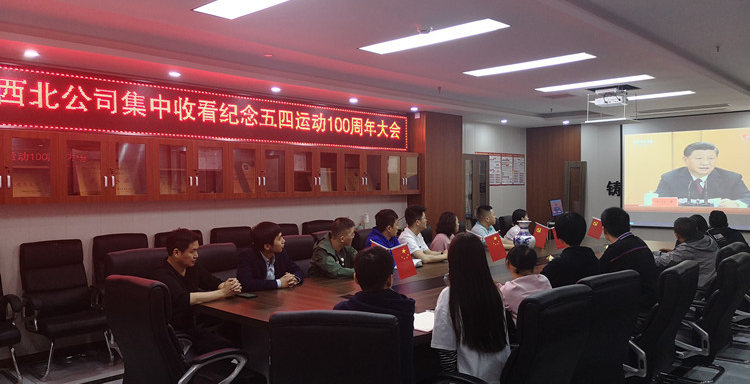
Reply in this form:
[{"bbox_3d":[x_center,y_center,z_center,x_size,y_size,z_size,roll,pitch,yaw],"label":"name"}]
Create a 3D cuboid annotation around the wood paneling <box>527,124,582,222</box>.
[{"bbox_3d":[3.026,0.128,9.984,1.000,2.500,0.060,1,1,44],"label":"wood paneling"}]

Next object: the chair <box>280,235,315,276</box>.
[{"bbox_3d":[-0.523,0.929,5.082,0.640,1.060,0.610,1,1,44],"label":"chair"}]

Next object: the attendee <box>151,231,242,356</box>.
[{"bbox_3d":[-1.365,0.880,4.174,0.800,1.270,0.570,0,0,27],"label":"attendee"}]

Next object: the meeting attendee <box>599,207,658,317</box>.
[{"bbox_3d":[1.591,0.808,3.918,0.550,1.360,0.780,-1,0,-34],"label":"meeting attendee"}]

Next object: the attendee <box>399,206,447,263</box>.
[{"bbox_3d":[0.483,0.823,6.237,0.750,1.320,0.520,0,0,30],"label":"attendee"}]

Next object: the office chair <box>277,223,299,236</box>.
[{"bbox_3d":[-0.976,0.954,7.025,0.700,1.075,0.600,0,1,42],"label":"office chair"}]

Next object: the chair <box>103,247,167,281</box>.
[{"bbox_3d":[-1.503,0.946,4.054,0.640,1.060,0.610,1,1,44],"label":"chair"}]

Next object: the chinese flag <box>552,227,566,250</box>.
[{"bbox_3d":[1.797,0.435,5.650,0.140,0.220,0.030,-12,0,23],"label":"chinese flag"}]

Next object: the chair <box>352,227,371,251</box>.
[{"bbox_3d":[0.150,0.918,5.808,0.640,1.060,0.610,1,1,44],"label":"chair"}]

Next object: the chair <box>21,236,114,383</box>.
[{"bbox_3d":[-2.556,0.936,4.864,0.640,1.060,0.610,1,1,44],"label":"chair"}]

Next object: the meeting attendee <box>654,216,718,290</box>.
[{"bbox_3d":[2.530,0.837,4.876,0.550,1.270,0.780,-1,0,-34],"label":"meeting attendee"}]

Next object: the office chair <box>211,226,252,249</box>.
[{"bbox_3d":[-1.427,0.962,6.529,0.700,1.075,0.600,0,1,42],"label":"office chair"}]

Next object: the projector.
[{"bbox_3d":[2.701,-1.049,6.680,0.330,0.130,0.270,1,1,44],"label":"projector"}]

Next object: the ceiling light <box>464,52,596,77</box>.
[{"bbox_3d":[1.394,-1.183,5.392,1.200,0.050,0.300,0,1,42],"label":"ceiling light"}]

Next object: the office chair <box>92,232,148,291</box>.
[{"bbox_3d":[-2.261,0.977,5.611,0.700,1.075,0.600,0,1,42],"label":"office chair"}]

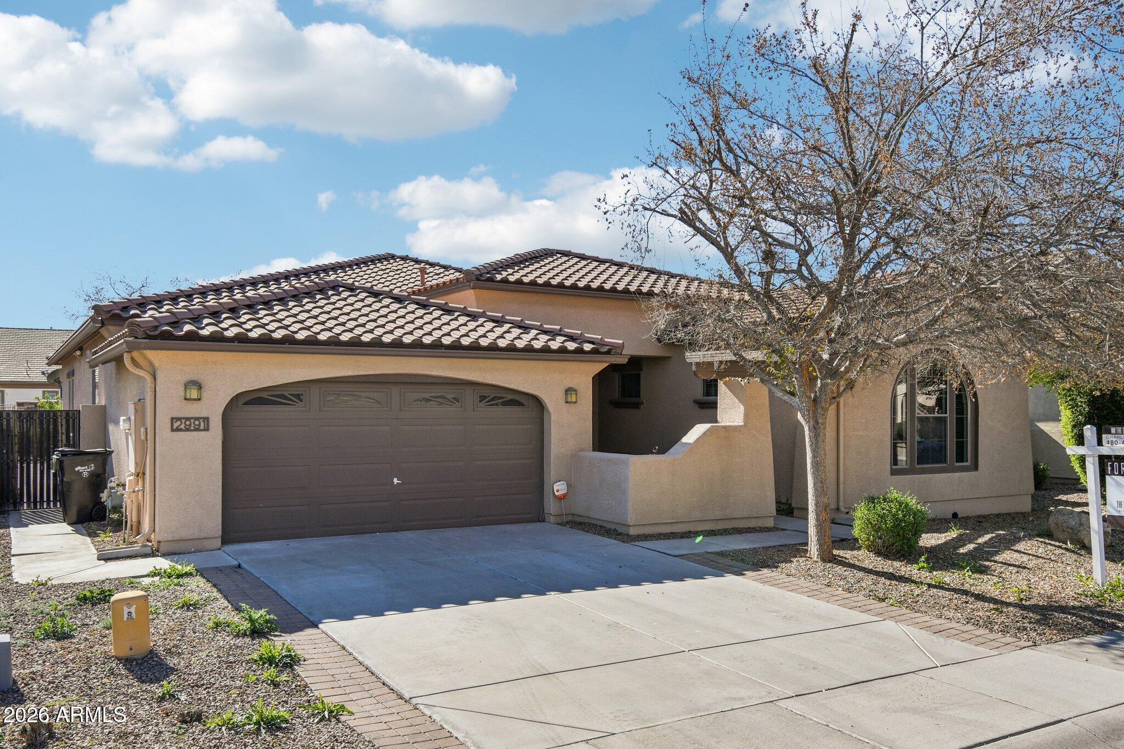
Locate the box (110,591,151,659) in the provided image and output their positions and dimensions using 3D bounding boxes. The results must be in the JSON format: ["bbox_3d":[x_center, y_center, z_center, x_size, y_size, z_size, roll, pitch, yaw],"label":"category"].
[{"bbox_3d":[-3.490,2.010,7.570,0.280,0.490,0.210,1,-2,-29],"label":"box"}]

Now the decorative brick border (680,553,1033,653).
[{"bbox_3d":[2.812,2.342,9.918,0.520,0.080,4.400,1,0,-31],"label":"decorative brick border"}]

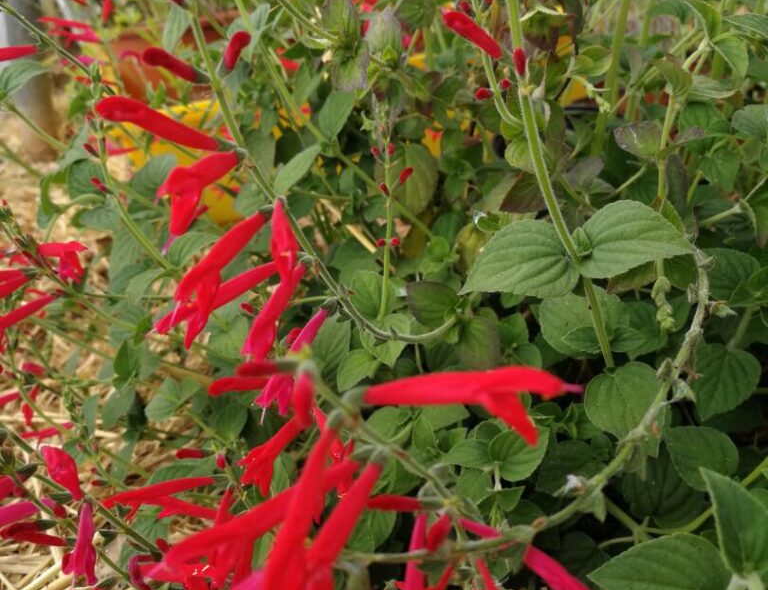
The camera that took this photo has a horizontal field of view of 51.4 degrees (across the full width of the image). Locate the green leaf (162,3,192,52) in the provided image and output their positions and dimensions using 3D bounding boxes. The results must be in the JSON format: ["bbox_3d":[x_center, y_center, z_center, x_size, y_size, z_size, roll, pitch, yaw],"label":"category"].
[{"bbox_3d":[-0.101,-0.130,0.390,0.014,0.026,0.006,11,-14,21],"label":"green leaf"}]

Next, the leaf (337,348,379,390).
[{"bbox_3d":[-0.014,0.039,0.420,0.018,0.007,0.024,31,63,26],"label":"leaf"}]

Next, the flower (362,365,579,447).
[{"bbox_3d":[0.021,0.026,0.195,0.053,0.020,0.012,2,22,-15],"label":"flower"}]

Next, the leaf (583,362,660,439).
[{"bbox_3d":[0.108,0.048,0.365,0.035,0.008,0.039,1,60,1],"label":"leaf"}]

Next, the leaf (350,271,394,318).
[{"bbox_3d":[-0.007,0.000,0.500,0.029,0.008,0.032,-26,69,-11],"label":"leaf"}]

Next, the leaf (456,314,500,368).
[{"bbox_3d":[0.050,0.025,0.420,0.023,0.008,0.032,5,53,3],"label":"leaf"}]

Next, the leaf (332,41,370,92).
[{"bbox_3d":[-0.019,-0.129,0.450,0.021,0.029,0.008,-10,-17,-3],"label":"leaf"}]

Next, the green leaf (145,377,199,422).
[{"bbox_3d":[-0.146,0.072,0.550,0.038,0.011,0.032,-38,67,-20],"label":"green leaf"}]

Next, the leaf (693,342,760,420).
[{"bbox_3d":[0.171,0.044,0.400,0.034,0.008,0.041,31,64,9],"label":"leaf"}]

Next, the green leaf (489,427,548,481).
[{"bbox_3d":[0.066,0.078,0.390,0.023,0.007,0.031,40,58,21],"label":"green leaf"}]

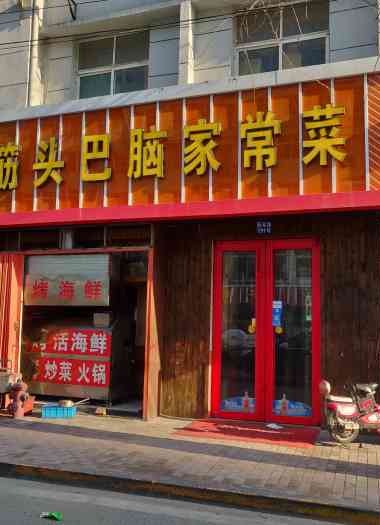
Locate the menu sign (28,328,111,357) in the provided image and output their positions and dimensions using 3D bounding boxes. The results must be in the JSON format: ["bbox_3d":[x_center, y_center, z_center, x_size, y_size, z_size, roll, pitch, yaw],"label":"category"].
[{"bbox_3d":[-2.157,1.409,8.941,1.685,0.464,0.040,-1,-8,18],"label":"menu sign"}]

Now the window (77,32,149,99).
[{"bbox_3d":[-1.429,-3.516,9.389,1.450,1.421,0.120,-1,-8,18],"label":"window"}]

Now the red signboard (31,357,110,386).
[{"bbox_3d":[-2.128,1.903,8.865,1.648,0.482,0.040,-1,-8,18],"label":"red signboard"}]

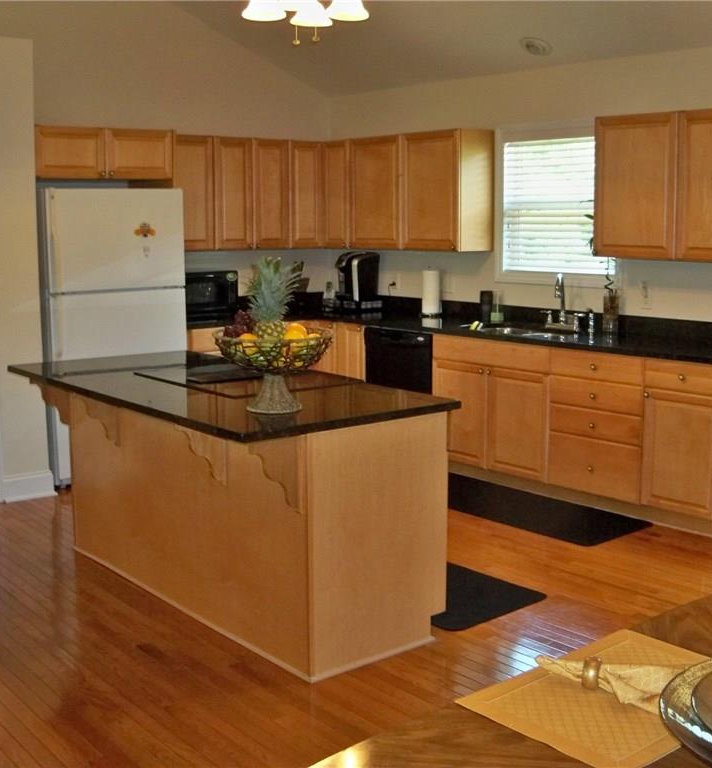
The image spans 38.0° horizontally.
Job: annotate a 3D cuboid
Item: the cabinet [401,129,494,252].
[{"bbox_3d":[0.588,-1.251,6.786,0.315,0.757,0.556,-7,12,-39],"label":"cabinet"}]

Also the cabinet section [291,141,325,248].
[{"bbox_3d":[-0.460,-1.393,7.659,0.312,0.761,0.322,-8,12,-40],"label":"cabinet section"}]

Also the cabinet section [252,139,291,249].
[{"bbox_3d":[-0.687,-1.340,7.347,0.316,0.750,0.320,-8,12,-41],"label":"cabinet section"}]

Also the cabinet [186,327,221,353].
[{"bbox_3d":[-1.016,0.000,7.209,0.750,0.876,0.620,-8,12,-40],"label":"cabinet"}]

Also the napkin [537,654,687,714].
[{"bbox_3d":[0.446,0.493,1.768,0.301,0.047,0.213,6,11,32],"label":"napkin"}]

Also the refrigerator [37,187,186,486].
[{"bbox_3d":[-1.600,-0.318,6.341,0.832,1.712,0.776,-7,12,-39],"label":"refrigerator"}]

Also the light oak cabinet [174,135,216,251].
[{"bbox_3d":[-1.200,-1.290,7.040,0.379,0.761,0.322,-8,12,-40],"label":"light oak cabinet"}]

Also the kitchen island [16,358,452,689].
[{"bbox_3d":[-0.588,0.431,4.251,0.931,0.887,1.910,-7,12,-39],"label":"kitchen island"}]

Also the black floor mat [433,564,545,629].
[{"bbox_3d":[0.186,0.858,4.623,0.595,0.013,1.198,-8,12,-40],"label":"black floor mat"}]

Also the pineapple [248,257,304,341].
[{"bbox_3d":[-0.298,-0.281,3.731,0.190,0.352,0.190,0,9,0],"label":"pineapple"}]

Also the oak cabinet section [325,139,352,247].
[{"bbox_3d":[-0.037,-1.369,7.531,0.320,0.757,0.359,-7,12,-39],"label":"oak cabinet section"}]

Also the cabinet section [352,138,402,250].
[{"bbox_3d":[0.247,-1.318,7.213,0.320,0.750,0.527,-8,12,-41],"label":"cabinet section"}]

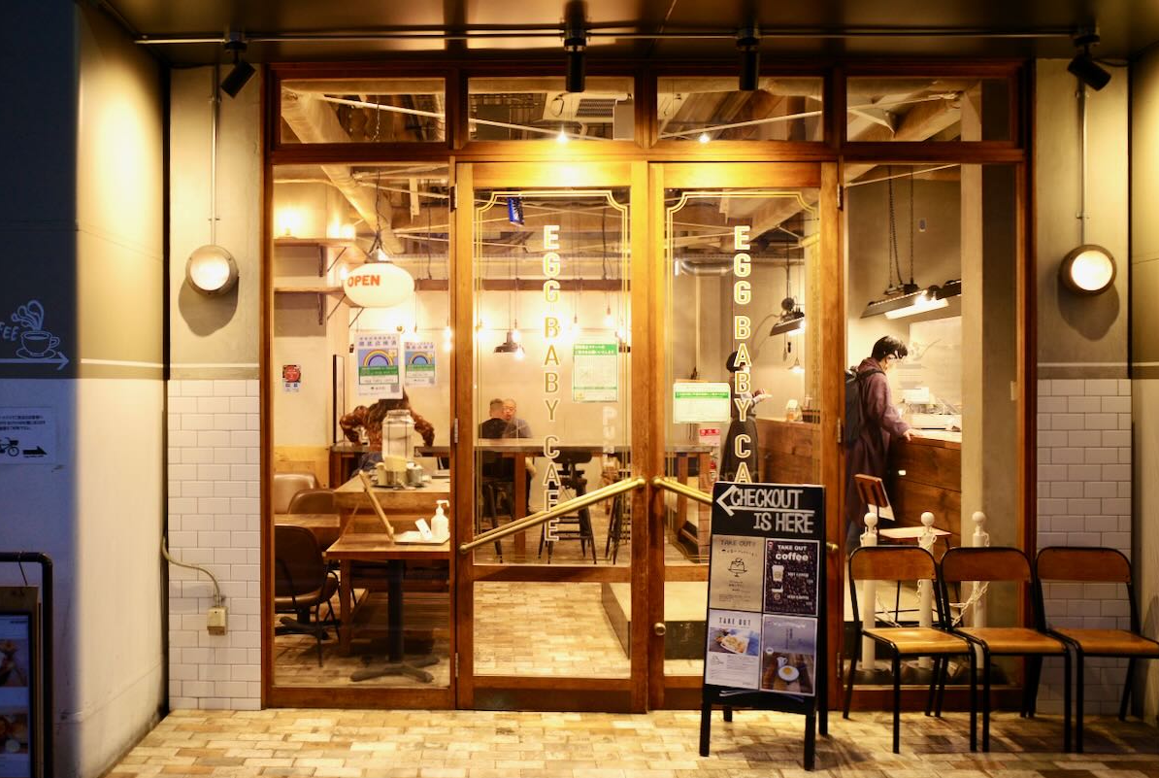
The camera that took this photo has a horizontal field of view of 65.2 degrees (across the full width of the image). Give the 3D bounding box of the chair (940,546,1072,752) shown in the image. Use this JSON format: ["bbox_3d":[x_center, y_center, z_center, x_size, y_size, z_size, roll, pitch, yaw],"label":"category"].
[{"bbox_3d":[1.829,1.100,3.911,0.410,0.775,0.425,0,1,-2],"label":"chair"}]

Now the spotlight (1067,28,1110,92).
[{"bbox_3d":[2.142,-1.379,3.810,0.180,0.255,0.100,0,0,1],"label":"spotlight"}]

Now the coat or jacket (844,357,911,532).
[{"bbox_3d":[2.169,0.413,6.650,0.500,1.270,0.500,0,0,-3],"label":"coat or jacket"}]

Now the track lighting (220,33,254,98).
[{"bbox_3d":[-1.453,-1.375,3.860,0.143,0.270,0.100,0,0,1],"label":"track lighting"}]

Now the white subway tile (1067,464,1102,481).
[{"bbox_3d":[2.306,0.381,4.142,0.149,0.076,0.009,0,1,1],"label":"white subway tile"}]

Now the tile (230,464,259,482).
[{"bbox_3d":[-1.557,0.387,4.229,0.139,0.075,0.010,0,0,1],"label":"tile"}]

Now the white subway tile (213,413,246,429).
[{"bbox_3d":[-1.629,0.152,4.229,0.149,0.075,0.010,0,0,1],"label":"white subway tile"}]

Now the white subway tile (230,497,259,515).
[{"bbox_3d":[-1.546,0.539,4.199,0.138,0.077,0.009,0,1,1],"label":"white subway tile"}]

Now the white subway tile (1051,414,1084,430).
[{"bbox_3d":[2.241,0.149,4.164,0.150,0.075,0.010,0,0,1],"label":"white subway tile"}]

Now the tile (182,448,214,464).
[{"bbox_3d":[-1.781,0.308,4.229,0.150,0.075,0.010,0,1,1],"label":"tile"}]

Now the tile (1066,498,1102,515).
[{"bbox_3d":[2.308,0.537,4.138,0.150,0.075,0.010,0,0,1],"label":"tile"}]

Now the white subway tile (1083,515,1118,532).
[{"bbox_3d":[2.400,0.617,4.172,0.151,0.074,0.010,0,0,1],"label":"white subway tile"}]

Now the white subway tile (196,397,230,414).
[{"bbox_3d":[-1.705,0.074,4.229,0.150,0.075,0.010,0,0,1],"label":"white subway tile"}]

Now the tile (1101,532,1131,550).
[{"bbox_3d":[2.469,0.695,4.172,0.137,0.076,0.010,0,0,1],"label":"tile"}]

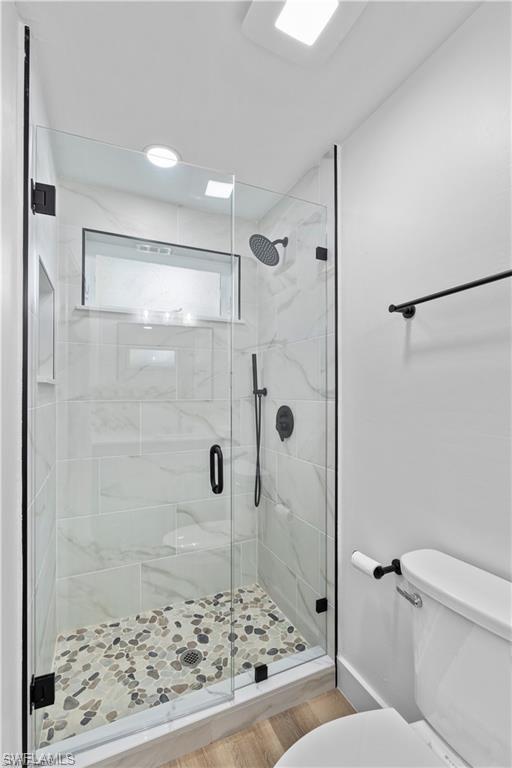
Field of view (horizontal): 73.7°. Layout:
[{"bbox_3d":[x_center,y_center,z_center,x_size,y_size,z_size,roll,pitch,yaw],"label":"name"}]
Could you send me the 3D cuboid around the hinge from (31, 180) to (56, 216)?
[{"bbox_3d":[-0.681,-0.587,1.096,0.067,0.093,0.046,0,-1,-25],"label":"hinge"}]

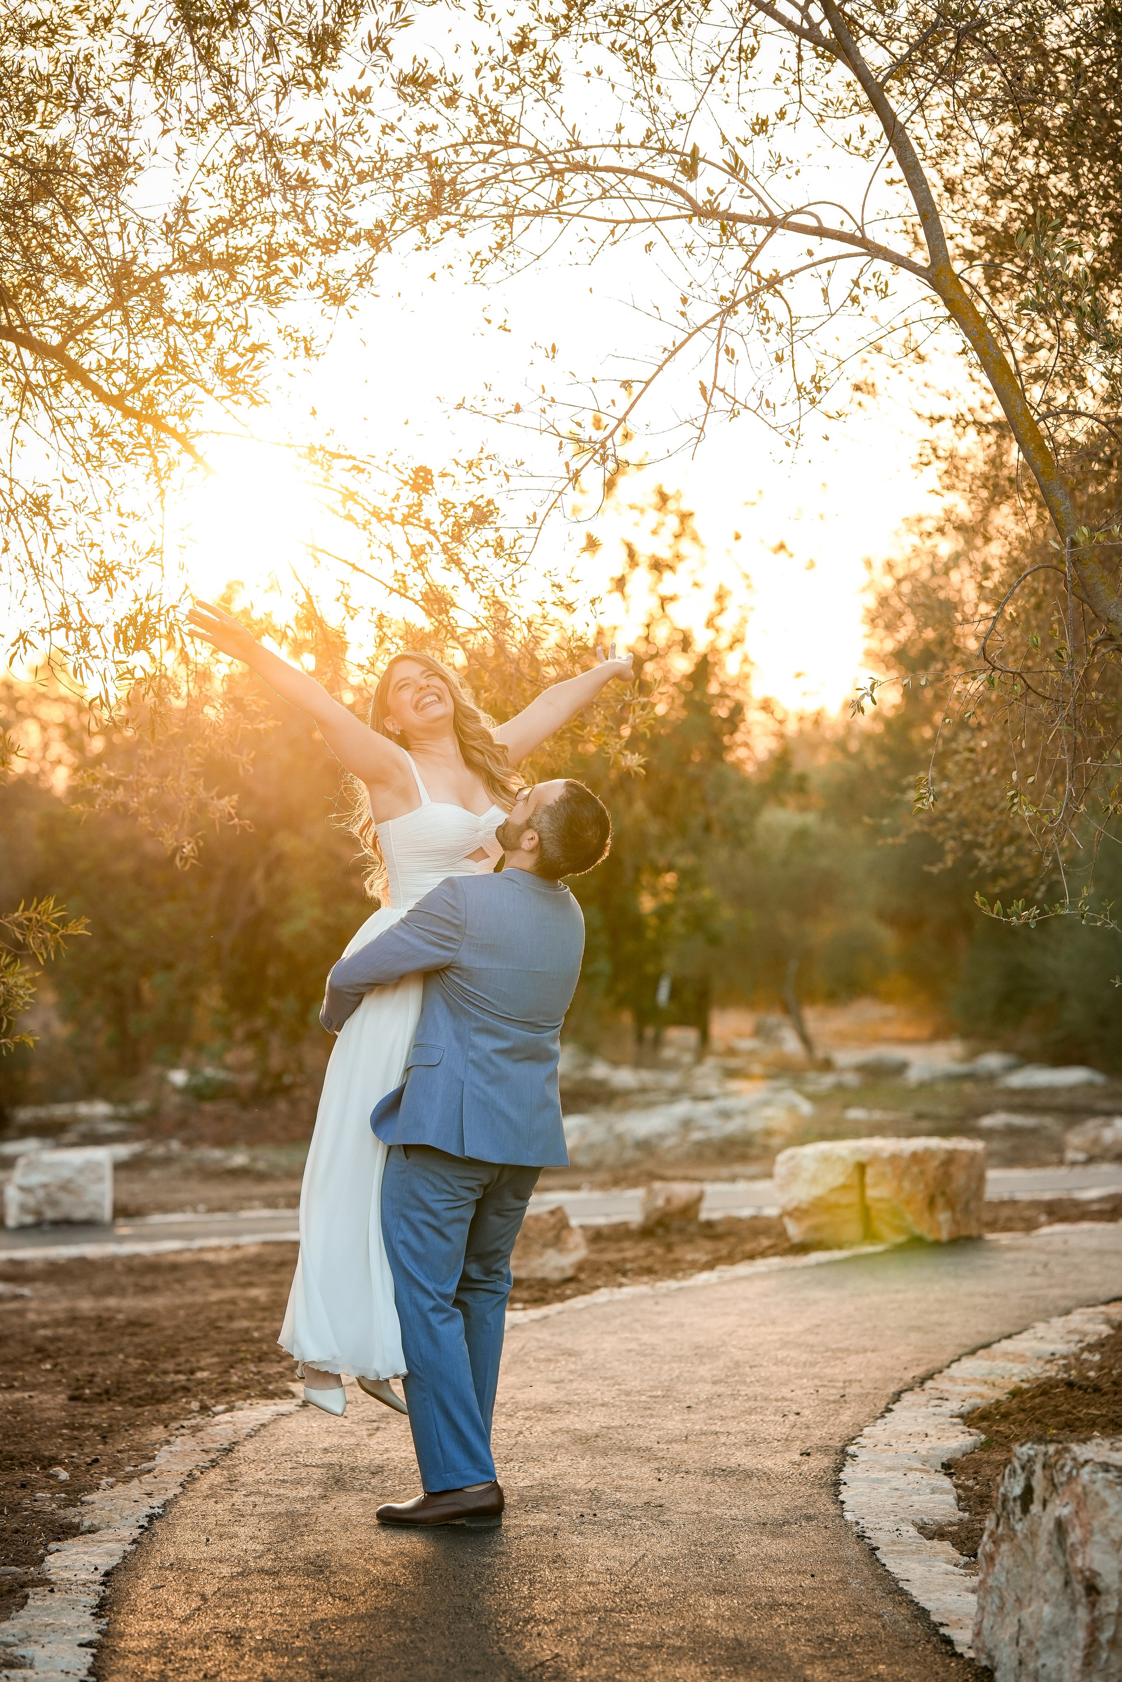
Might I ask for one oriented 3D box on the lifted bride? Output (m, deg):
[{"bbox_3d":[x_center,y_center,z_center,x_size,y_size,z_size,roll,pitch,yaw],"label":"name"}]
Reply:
[{"bbox_3d":[-0.325,0.405,9.330,1.280,1.890,0.620,1,-2,-43],"label":"lifted bride"}]

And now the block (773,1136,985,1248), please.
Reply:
[{"bbox_3d":[1.410,1.558,17.600,0.880,0.450,0.580,0,-1,-8],"label":"block"}]

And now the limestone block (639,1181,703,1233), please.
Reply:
[{"bbox_3d":[0.503,1.677,18.200,0.285,0.230,0.260,0,-1,-3],"label":"limestone block"}]

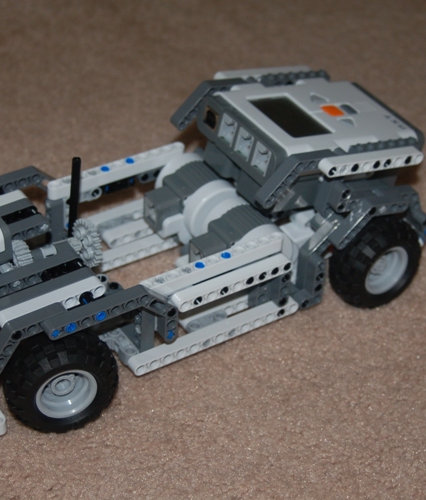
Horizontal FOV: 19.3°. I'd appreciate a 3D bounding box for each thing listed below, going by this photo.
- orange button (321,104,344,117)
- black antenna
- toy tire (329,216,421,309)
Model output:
[{"bbox_3d":[0.068,-0.079,0.707,0.009,0.003,0.011,-10,40,-35],"label":"orange button"},{"bbox_3d":[-0.071,-0.025,0.648,0.005,0.055,0.005,-18,44,-30],"label":"black antenna"},{"bbox_3d":[0.092,0.007,0.711,0.056,0.056,0.026,-19,44,-29],"label":"toy tire"}]

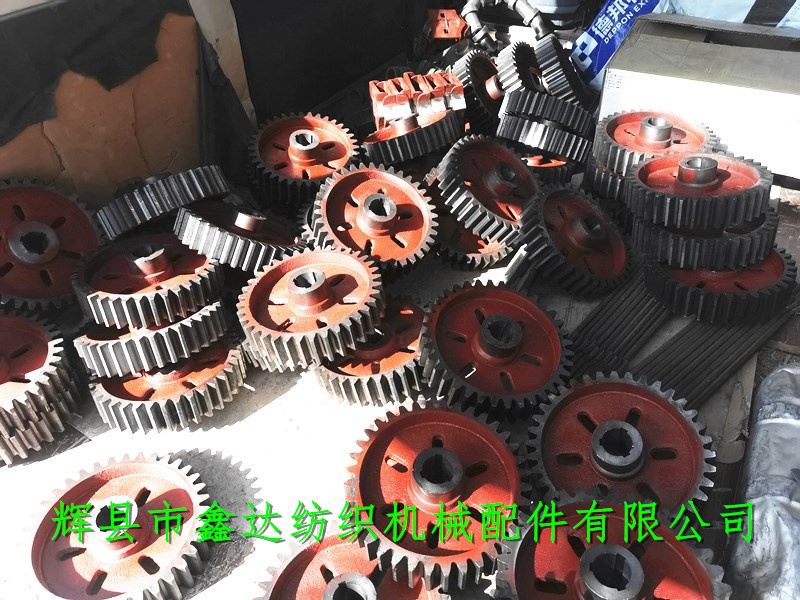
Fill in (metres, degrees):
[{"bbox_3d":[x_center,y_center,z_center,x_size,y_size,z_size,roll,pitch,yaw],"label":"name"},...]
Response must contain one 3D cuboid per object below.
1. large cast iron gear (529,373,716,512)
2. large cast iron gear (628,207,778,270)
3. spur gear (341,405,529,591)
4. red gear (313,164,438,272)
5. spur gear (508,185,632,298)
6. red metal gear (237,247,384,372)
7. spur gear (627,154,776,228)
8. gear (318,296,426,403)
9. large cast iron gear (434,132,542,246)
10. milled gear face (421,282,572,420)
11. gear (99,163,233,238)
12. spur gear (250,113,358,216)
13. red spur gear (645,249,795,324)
[{"bbox_3d":[0.281,0.199,0.808,0.228,0.069,0.228,3,55,20],"label":"large cast iron gear"},{"bbox_3d":[0.519,-0.137,1.074,0.224,0.068,0.224,9,35,25],"label":"large cast iron gear"},{"bbox_3d":[0.045,0.224,0.757,0.224,0.068,0.224,2,47,4],"label":"spur gear"},{"bbox_3d":[-0.042,-0.147,1.123,0.224,0.068,0.224,6,63,-12],"label":"red gear"},{"bbox_3d":[0.342,-0.119,1.188,0.228,0.069,0.228,-34,82,-40],"label":"spur gear"},{"bbox_3d":[-0.138,-0.003,0.981,0.228,0.069,0.228,-6,40,5],"label":"red metal gear"},{"bbox_3d":[0.515,-0.204,1.086,0.228,0.069,0.228,6,34,24],"label":"spur gear"},{"bbox_3d":[-0.043,0.067,1.012,0.224,0.068,0.224,-16,37,-3],"label":"gear"},{"bbox_3d":[0.184,-0.217,1.189,0.224,0.068,0.224,44,48,-1],"label":"large cast iron gear"},{"bbox_3d":[0.141,0.066,0.918,0.224,0.068,0.224,5,51,-6],"label":"milled gear face"},{"bbox_3d":[-0.439,-0.189,1.158,0.228,0.069,0.228,-26,11,-15],"label":"gear"},{"bbox_3d":[-0.201,-0.311,1.320,0.228,0.069,0.228,-1,55,-8],"label":"spur gear"},{"bbox_3d":[0.546,-0.054,1.073,0.228,0.069,0.228,10,38,26],"label":"red spur gear"}]

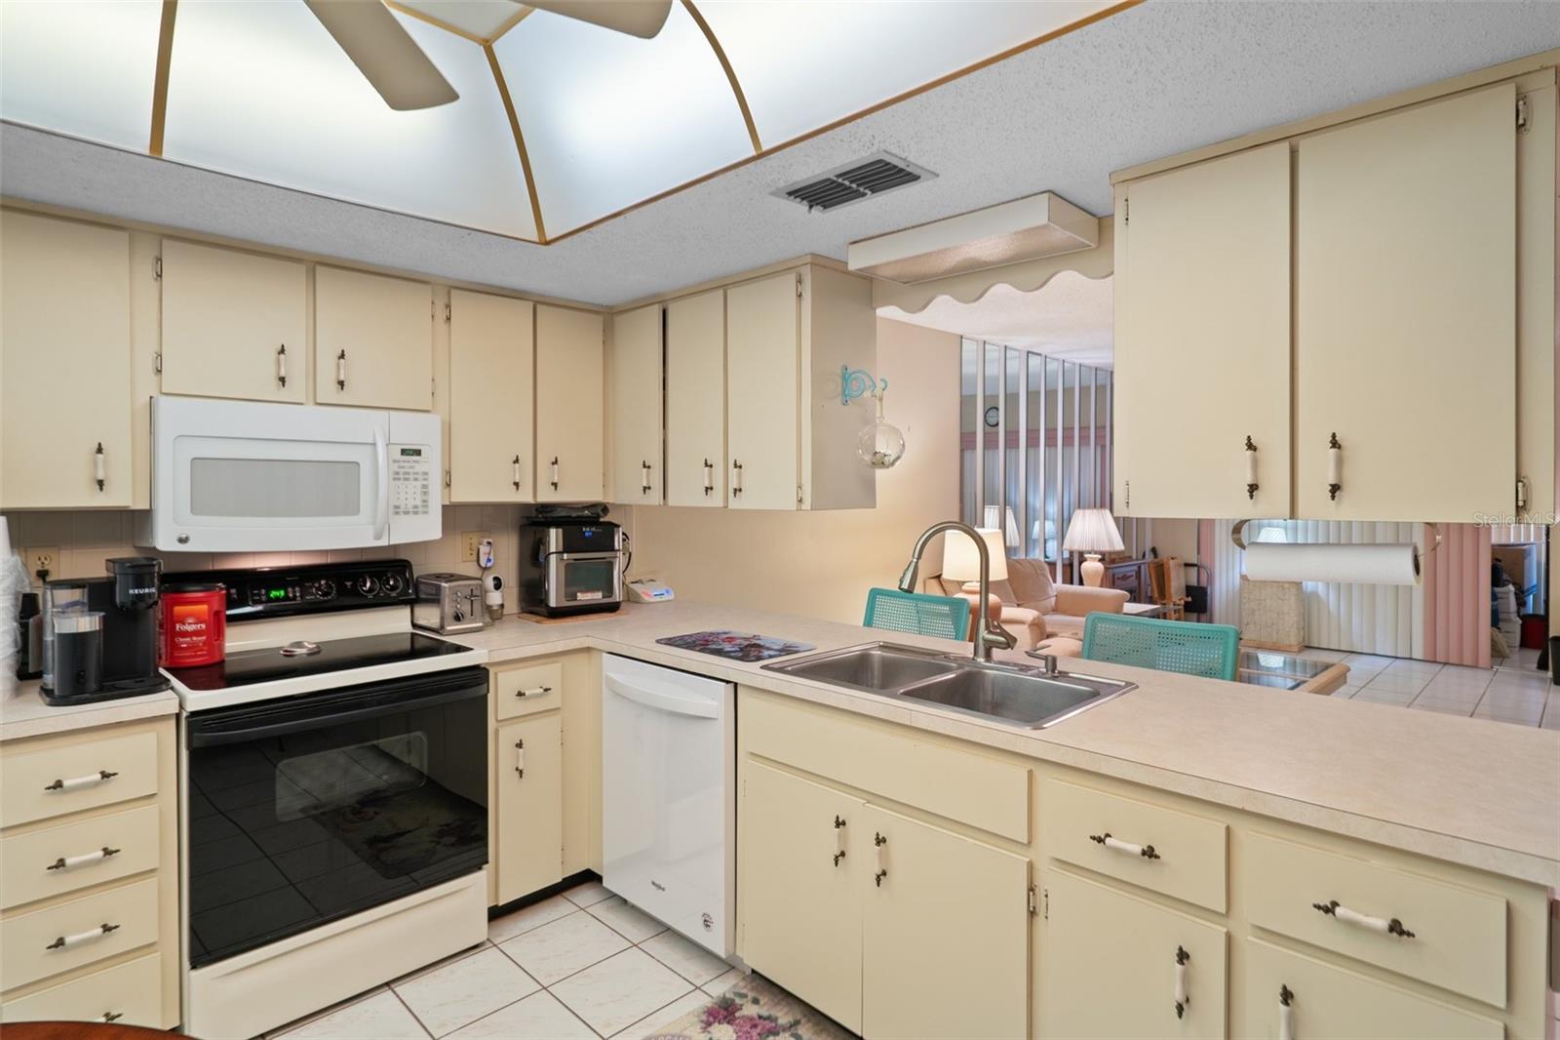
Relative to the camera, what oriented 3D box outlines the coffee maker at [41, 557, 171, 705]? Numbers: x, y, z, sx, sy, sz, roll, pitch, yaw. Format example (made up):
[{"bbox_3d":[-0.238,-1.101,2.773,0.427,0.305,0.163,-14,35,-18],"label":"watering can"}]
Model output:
[{"bbox_3d":[-1.670,0.260,1.938,0.285,0.320,0.240,2,2,39],"label":"coffee maker"}]

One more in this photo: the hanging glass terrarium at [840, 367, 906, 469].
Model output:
[{"bbox_3d":[0.285,-0.320,2.403,0.209,0.327,0.150,1,2,45],"label":"hanging glass terrarium"}]

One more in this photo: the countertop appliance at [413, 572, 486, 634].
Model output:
[{"bbox_3d":[-1.190,0.297,2.795,0.260,0.185,0.150,2,3,44],"label":"countertop appliance"}]

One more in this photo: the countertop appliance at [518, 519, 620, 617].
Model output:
[{"bbox_3d":[-0.837,0.184,3.112,0.295,0.355,0.295,-1,3,-37],"label":"countertop appliance"}]

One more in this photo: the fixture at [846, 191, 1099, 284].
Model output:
[{"bbox_3d":[0.508,-0.746,2.126,0.602,0.075,0.255,2,3,44],"label":"fixture"}]

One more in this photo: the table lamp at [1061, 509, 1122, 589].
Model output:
[{"bbox_3d":[2.510,0.242,6.250,0.480,0.680,0.480,2,3,44],"label":"table lamp"}]

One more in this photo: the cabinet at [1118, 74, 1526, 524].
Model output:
[{"bbox_3d":[1.095,-0.374,1.608,0.695,0.745,0.335,2,3,44],"label":"cabinet"}]

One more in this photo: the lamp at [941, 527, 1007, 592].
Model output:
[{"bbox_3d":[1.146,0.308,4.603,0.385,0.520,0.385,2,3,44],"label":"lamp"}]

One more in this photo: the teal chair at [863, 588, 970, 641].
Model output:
[{"bbox_3d":[0.386,0.808,2.956,0.480,1.010,0.500,2,3,44],"label":"teal chair"}]

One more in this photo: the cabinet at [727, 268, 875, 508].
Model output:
[{"bbox_3d":[0.059,-0.411,2.597,0.385,0.745,0.353,2,3,44],"label":"cabinet"}]

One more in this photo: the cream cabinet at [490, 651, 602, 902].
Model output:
[{"bbox_3d":[-0.999,0.823,2.786,0.610,0.786,0.365,2,3,44],"label":"cream cabinet"}]

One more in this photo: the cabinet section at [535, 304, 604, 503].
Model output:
[{"bbox_3d":[-0.895,-0.431,3.048,0.320,0.730,0.287,2,2,43],"label":"cabinet section"}]

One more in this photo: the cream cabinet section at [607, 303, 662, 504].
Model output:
[{"bbox_3d":[-0.447,-0.428,3.083,0.283,0.735,0.320,2,2,43],"label":"cream cabinet section"}]

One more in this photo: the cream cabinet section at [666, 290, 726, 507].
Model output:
[{"bbox_3d":[-0.198,-0.415,2.852,0.297,0.735,0.320,2,2,43],"label":"cream cabinet section"}]

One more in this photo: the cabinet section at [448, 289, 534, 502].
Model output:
[{"bbox_3d":[-1.109,-0.422,2.818,0.320,0.720,0.305,2,2,43],"label":"cabinet section"}]

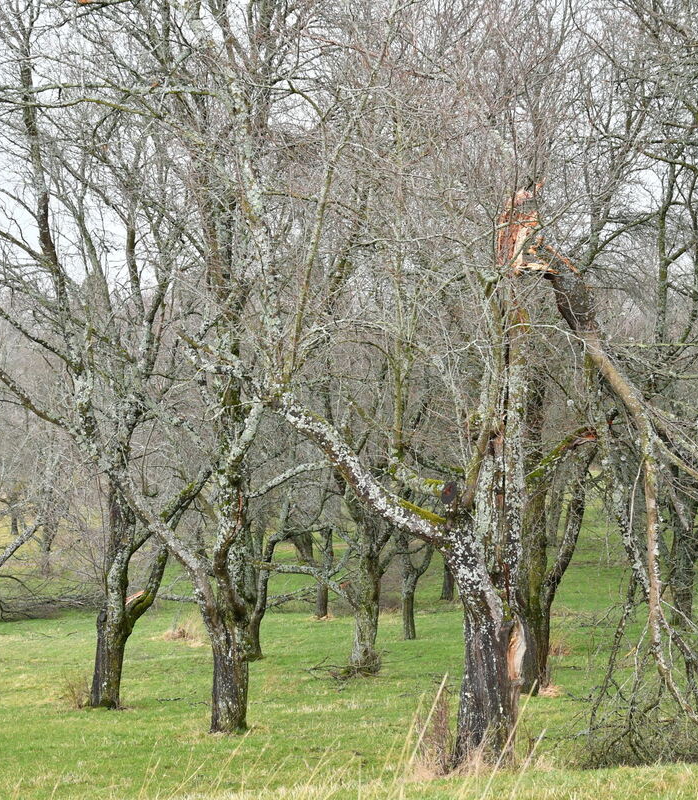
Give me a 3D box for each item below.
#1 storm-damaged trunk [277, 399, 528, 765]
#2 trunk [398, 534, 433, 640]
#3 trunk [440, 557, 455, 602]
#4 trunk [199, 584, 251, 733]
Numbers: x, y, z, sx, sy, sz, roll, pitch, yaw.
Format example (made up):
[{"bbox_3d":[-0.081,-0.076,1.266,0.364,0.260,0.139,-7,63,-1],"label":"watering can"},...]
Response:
[{"bbox_3d":[0.467,1.642,18.500,2.368,3.497,1.000,0,0,0],"label":"storm-damaged trunk"},{"bbox_3d":[1.397,3.938,42.000,0.756,2.226,0.550,0,0,0],"label":"trunk"},{"bbox_3d":[2.717,4.951,55.160,0.441,1.158,0.450,0,1,0],"label":"trunk"},{"bbox_3d":[-1.386,2.902,22.450,0.584,1.661,0.520,0,1,0],"label":"trunk"}]

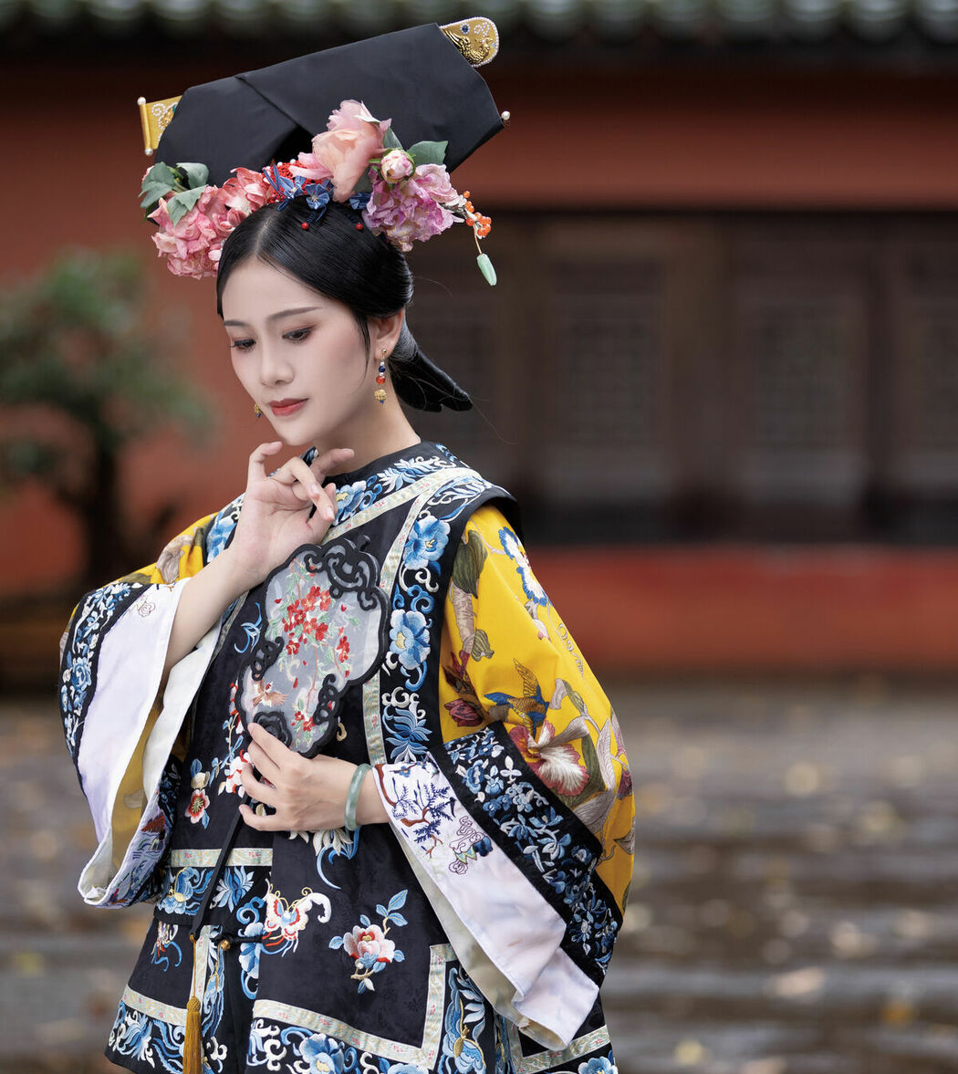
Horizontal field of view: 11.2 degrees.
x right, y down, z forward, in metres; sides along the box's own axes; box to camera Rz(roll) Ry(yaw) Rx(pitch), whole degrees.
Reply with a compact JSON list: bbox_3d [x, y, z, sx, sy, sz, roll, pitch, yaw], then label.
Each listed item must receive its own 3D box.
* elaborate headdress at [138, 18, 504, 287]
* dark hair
[{"bbox_3d":[-0.142,-0.346,4.420,0.385,0.215,0.155,-8,7,36],"label":"elaborate headdress"},{"bbox_3d":[-0.124,-0.199,4.429,0.166,0.220,0.250,-8,7,36],"label":"dark hair"}]

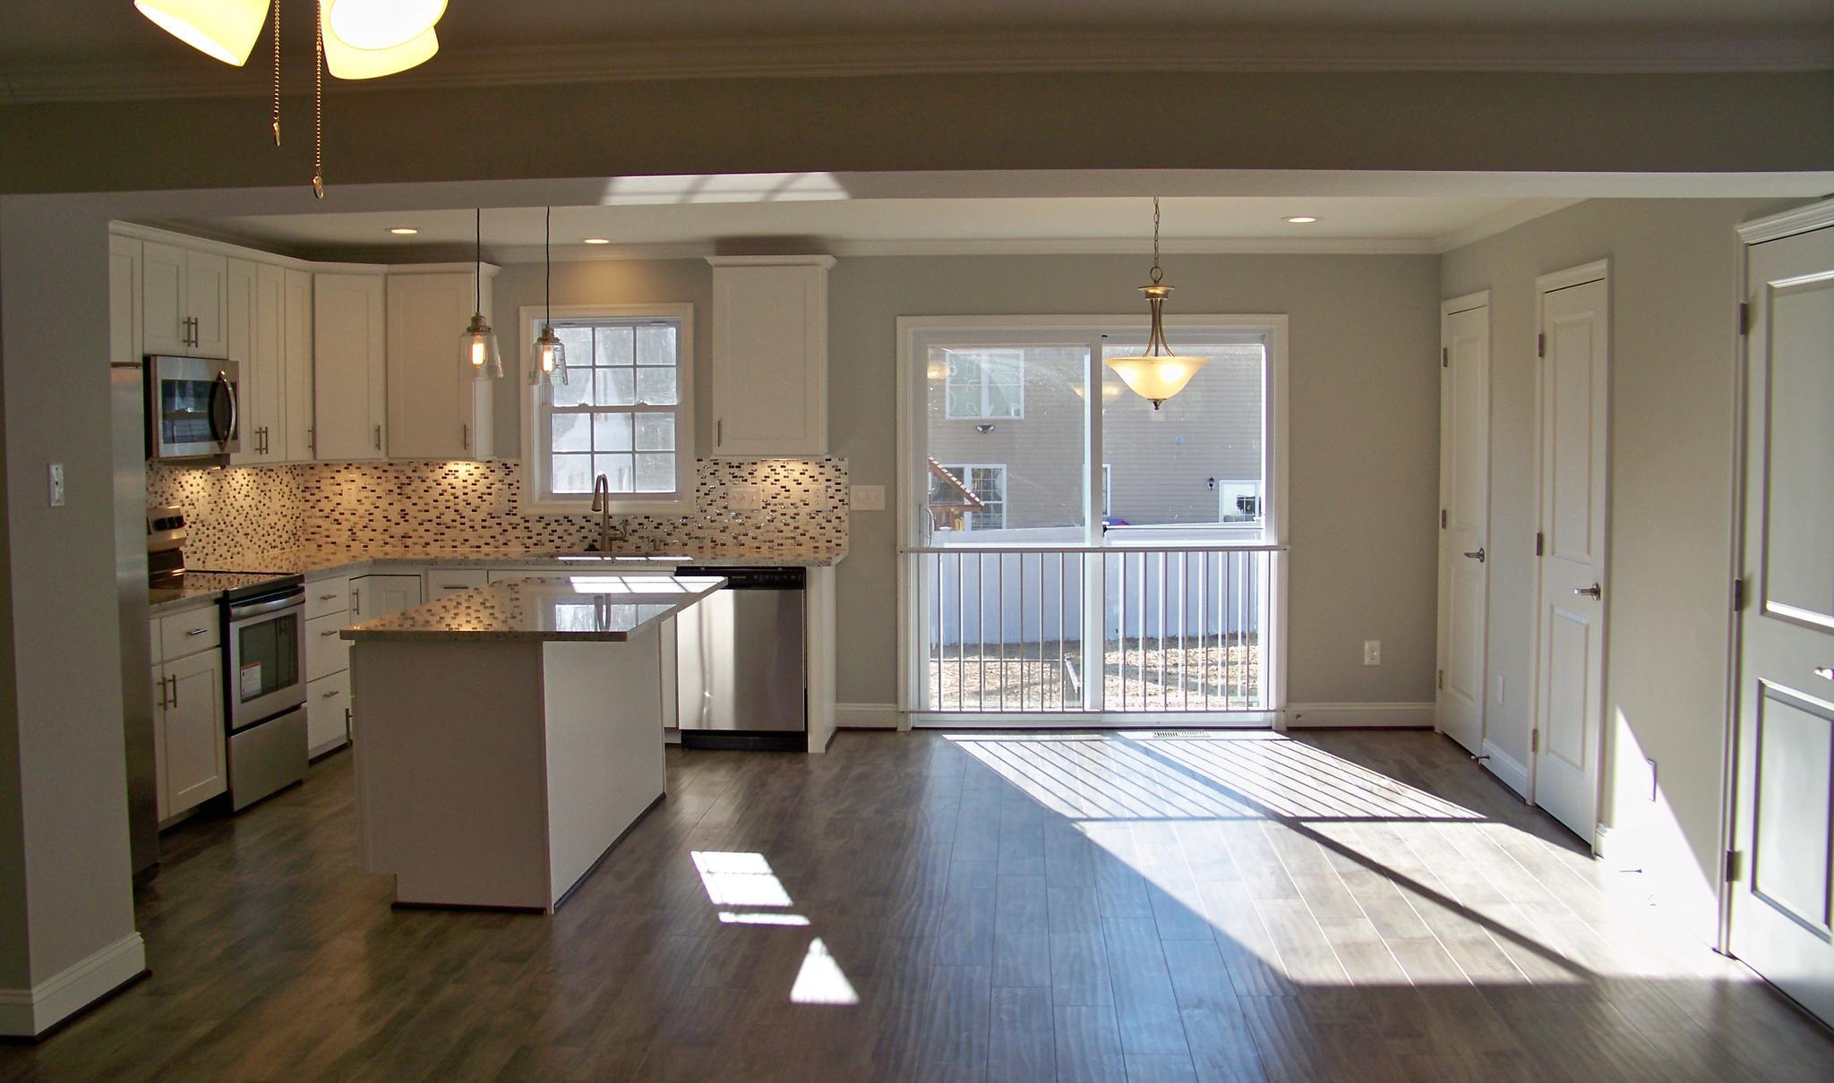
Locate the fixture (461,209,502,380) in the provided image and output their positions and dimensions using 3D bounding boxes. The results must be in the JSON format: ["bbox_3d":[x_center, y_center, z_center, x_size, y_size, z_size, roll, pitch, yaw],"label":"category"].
[{"bbox_3d":[-1.441,-0.882,5.750,0.140,0.710,0.140,0,4,4],"label":"fixture"}]

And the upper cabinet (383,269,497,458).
[{"bbox_3d":[-2.343,-0.865,8.615,0.460,0.910,0.350,0,4,4],"label":"upper cabinet"}]

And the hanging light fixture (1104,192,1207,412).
[{"bbox_3d":[0.825,-0.863,6.014,0.370,0.820,0.370,0,4,4],"label":"hanging light fixture"}]

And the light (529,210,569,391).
[{"bbox_3d":[-1.378,-0.931,6.524,0.144,0.740,0.144,0,4,3],"label":"light"}]

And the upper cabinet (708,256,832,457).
[{"bbox_3d":[-0.689,-0.897,8.500,0.570,0.950,0.370,0,4,4],"label":"upper cabinet"}]

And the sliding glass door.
[{"bbox_3d":[0.871,-0.088,8.679,1.920,2.050,0.130,0,4,4],"label":"sliding glass door"}]

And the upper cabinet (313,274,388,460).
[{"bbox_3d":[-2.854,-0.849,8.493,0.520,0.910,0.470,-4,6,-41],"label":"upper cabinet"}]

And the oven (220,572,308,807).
[{"bbox_3d":[-2.982,0.611,7.280,0.667,0.930,0.757,0,4,3],"label":"oven"}]

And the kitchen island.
[{"bbox_3d":[-1.301,0.675,6.407,0.936,0.914,1.820,0,4,3],"label":"kitchen island"}]

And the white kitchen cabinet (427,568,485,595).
[{"bbox_3d":[-2.158,0.512,8.603,0.297,0.815,0.600,0,4,3],"label":"white kitchen cabinet"}]

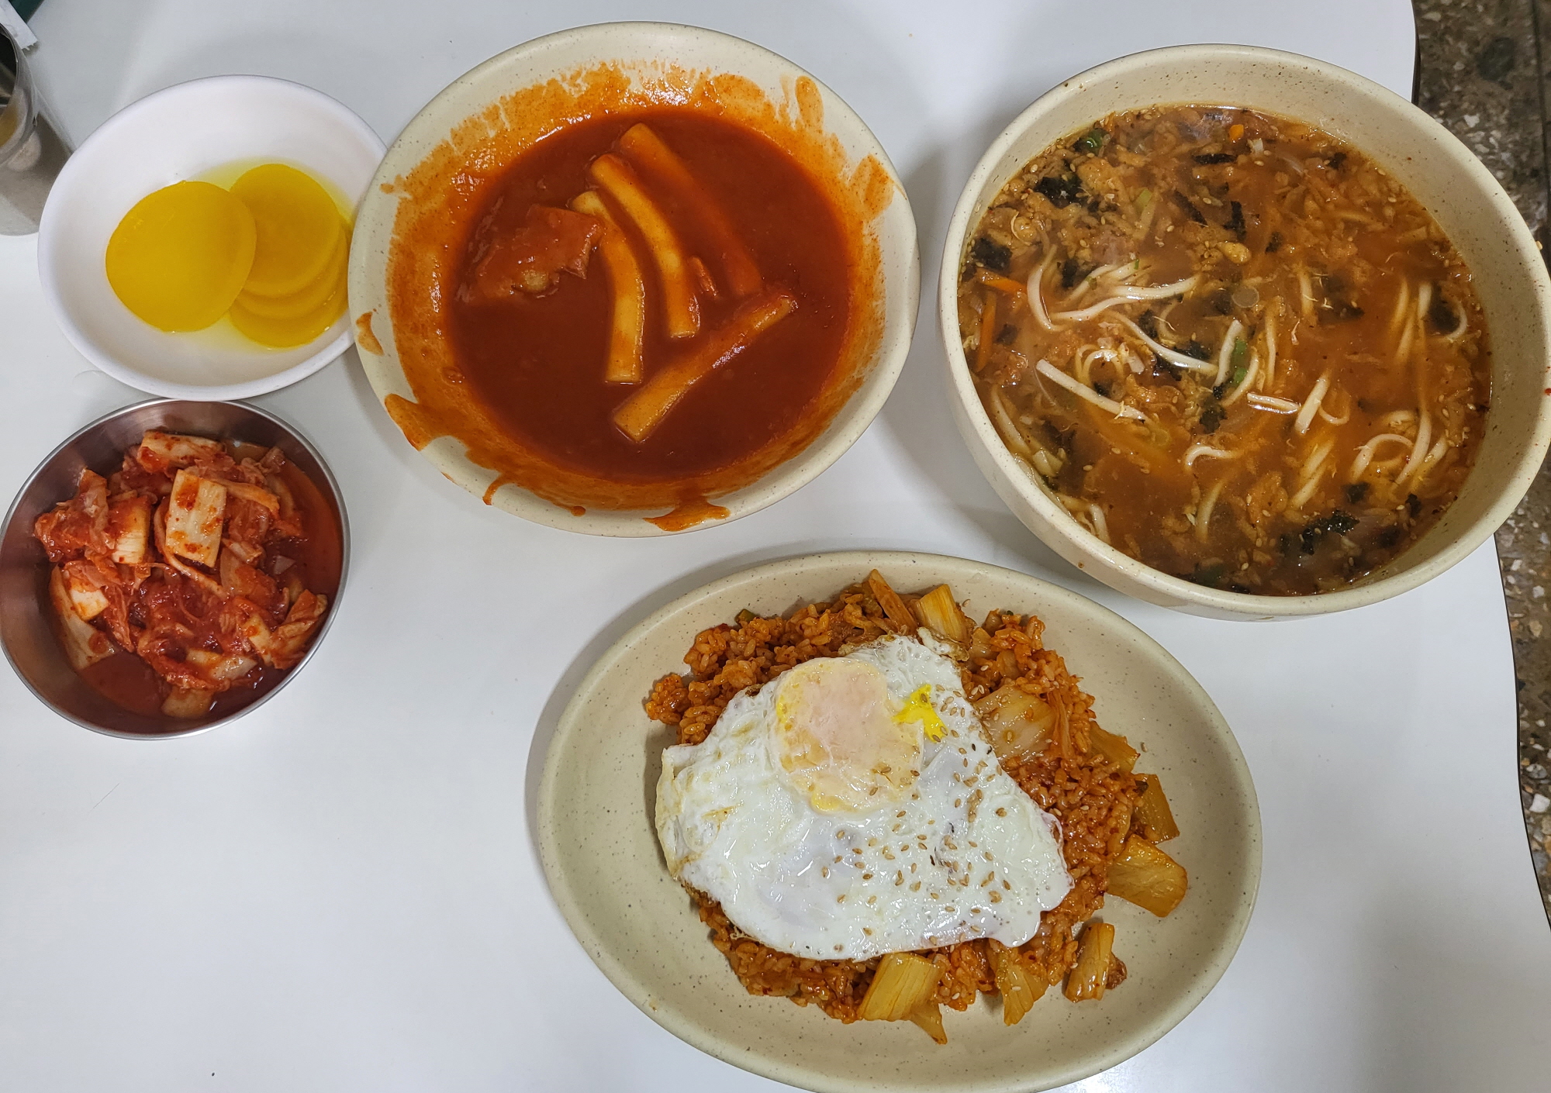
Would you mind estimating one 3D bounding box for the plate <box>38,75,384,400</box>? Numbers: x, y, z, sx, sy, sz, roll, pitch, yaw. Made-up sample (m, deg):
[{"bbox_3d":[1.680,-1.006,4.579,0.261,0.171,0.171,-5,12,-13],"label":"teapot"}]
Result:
[{"bbox_3d":[-0.204,-0.112,0.450,0.135,0.036,0.135,0,75,-1],"label":"plate"}]

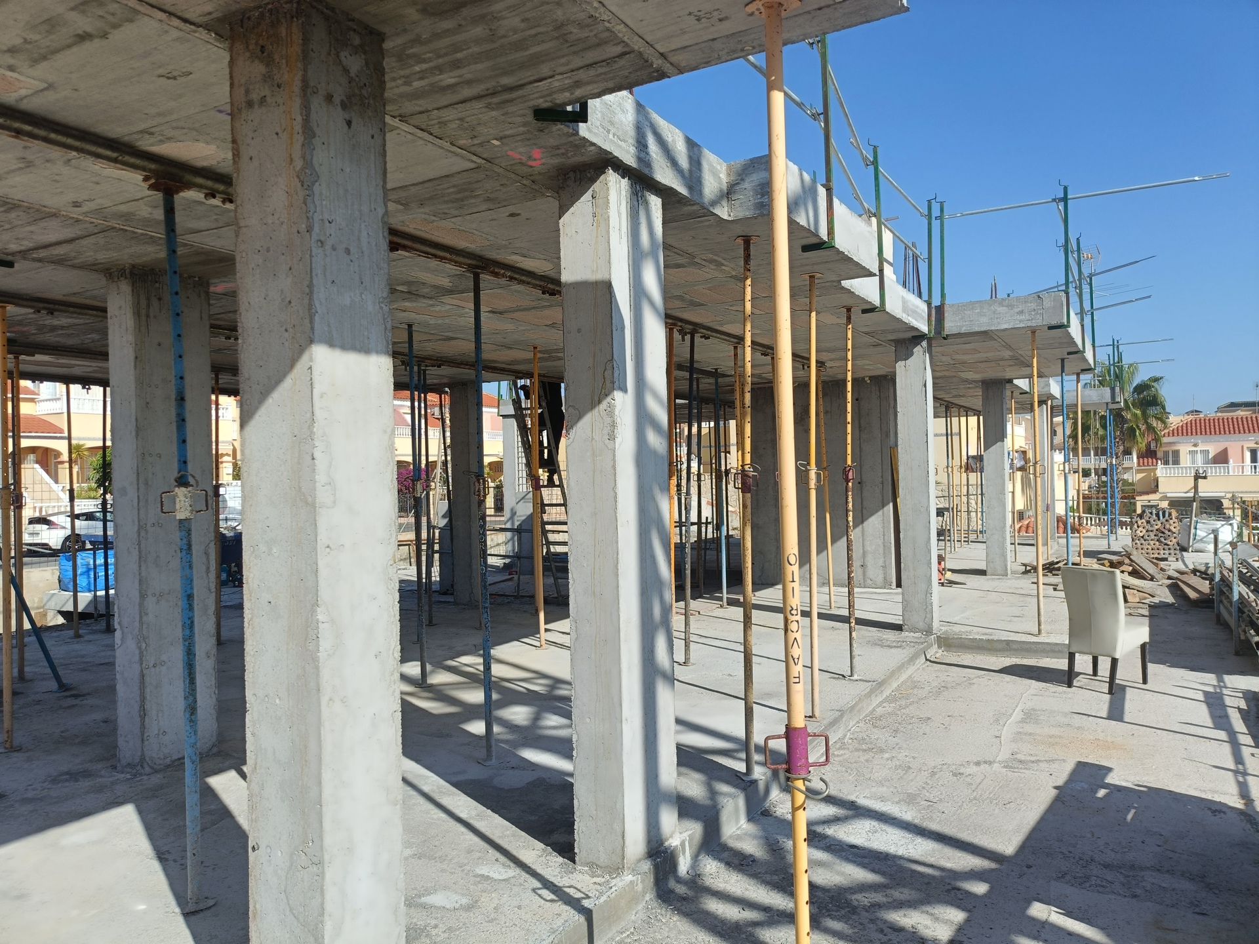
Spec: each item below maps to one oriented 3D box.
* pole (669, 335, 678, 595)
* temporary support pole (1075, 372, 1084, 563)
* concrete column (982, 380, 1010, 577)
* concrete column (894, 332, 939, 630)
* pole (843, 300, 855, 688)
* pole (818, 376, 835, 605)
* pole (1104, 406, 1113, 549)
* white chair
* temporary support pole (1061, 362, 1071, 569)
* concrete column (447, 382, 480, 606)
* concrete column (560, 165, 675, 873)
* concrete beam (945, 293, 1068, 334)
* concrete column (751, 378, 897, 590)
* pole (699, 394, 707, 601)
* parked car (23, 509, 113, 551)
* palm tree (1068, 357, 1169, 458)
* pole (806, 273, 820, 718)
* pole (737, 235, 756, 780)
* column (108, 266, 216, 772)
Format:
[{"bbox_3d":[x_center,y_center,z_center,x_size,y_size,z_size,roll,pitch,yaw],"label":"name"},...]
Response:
[{"bbox_3d":[0.361,0.239,7.357,0.060,2.811,0.060,-1,0,30],"label":"pole"},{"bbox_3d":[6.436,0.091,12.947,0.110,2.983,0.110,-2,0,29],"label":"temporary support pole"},{"bbox_3d":[5.505,0.102,13.639,0.295,2.895,0.298,-2,0,30],"label":"concrete column"},{"bbox_3d":[2.884,0.144,9.106,0.292,2.895,0.283,-2,0,30],"label":"concrete column"},{"bbox_3d":[1.741,0.163,7.153,0.060,2.896,0.060,0,1,30],"label":"pole"},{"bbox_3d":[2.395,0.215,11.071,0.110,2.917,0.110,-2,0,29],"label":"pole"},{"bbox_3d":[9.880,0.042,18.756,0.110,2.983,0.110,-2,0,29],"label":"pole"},{"bbox_3d":[3.798,1.235,7.292,0.580,0.969,0.450,-1,0,-40],"label":"white chair"},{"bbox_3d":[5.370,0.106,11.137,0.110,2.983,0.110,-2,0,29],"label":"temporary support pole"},{"bbox_3d":[-2.150,0.277,12.064,0.298,2.895,0.251,-2,0,30],"label":"concrete column"},{"bbox_3d":[-0.039,0.198,4.112,0.248,2.983,0.491,-2,0,29],"label":"concrete column"},{"bbox_3d":[3.526,-1.469,8.548,1.086,0.295,0.300,-2,0,30],"label":"concrete beam"},{"bbox_3d":[2.687,0.166,12.904,2.072,2.895,0.243,-2,0,30],"label":"concrete column"},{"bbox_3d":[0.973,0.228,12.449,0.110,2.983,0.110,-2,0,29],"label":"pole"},{"bbox_3d":[-17.934,1.969,30.998,1.800,1.500,4.350,-2,0,29],"label":"parked car"},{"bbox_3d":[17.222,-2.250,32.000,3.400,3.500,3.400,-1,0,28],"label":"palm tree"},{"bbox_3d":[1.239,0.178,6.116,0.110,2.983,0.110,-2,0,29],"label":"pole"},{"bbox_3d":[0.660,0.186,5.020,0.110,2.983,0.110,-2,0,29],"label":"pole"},{"bbox_3d":[-2.795,0.263,5.460,0.254,2.895,0.467,-2,0,30],"label":"column"}]

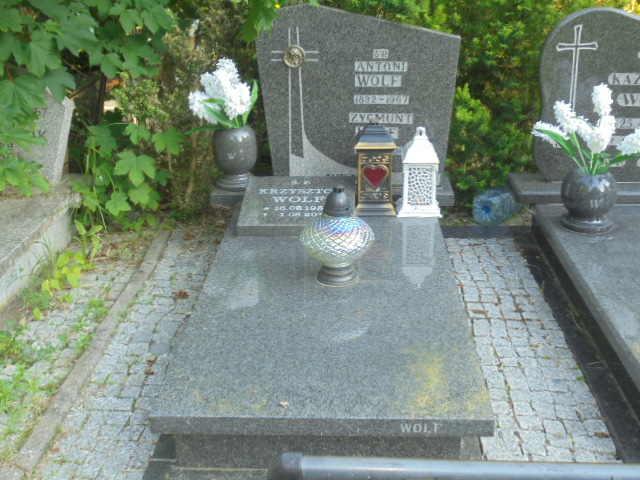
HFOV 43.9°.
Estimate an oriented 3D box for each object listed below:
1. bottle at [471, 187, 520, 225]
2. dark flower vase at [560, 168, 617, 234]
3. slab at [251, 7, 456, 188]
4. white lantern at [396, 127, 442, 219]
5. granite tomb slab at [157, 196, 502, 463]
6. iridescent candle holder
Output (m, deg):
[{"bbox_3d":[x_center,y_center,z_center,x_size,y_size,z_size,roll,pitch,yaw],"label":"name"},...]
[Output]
[{"bbox_3d":[0.863,-0.176,3.824,0.150,0.150,0.310,13,26,30],"label":"bottle"},{"bbox_3d":[1.042,-0.167,3.106,0.213,0.230,0.213,0,22,3],"label":"dark flower vase"},{"bbox_3d":[0.161,-0.601,3.363,0.830,0.775,0.080,0,22,3],"label":"slab"},{"bbox_3d":[0.410,-0.285,3.259,0.170,0.356,0.160,0,22,3],"label":"white lantern"},{"bbox_3d":[0.040,0.228,2.735,0.850,0.190,1.600,0,22,3],"label":"granite tomb slab"},{"bbox_3d":[0.061,-0.025,2.666,0.250,0.330,0.250,0,22,3],"label":"iridescent candle holder"}]

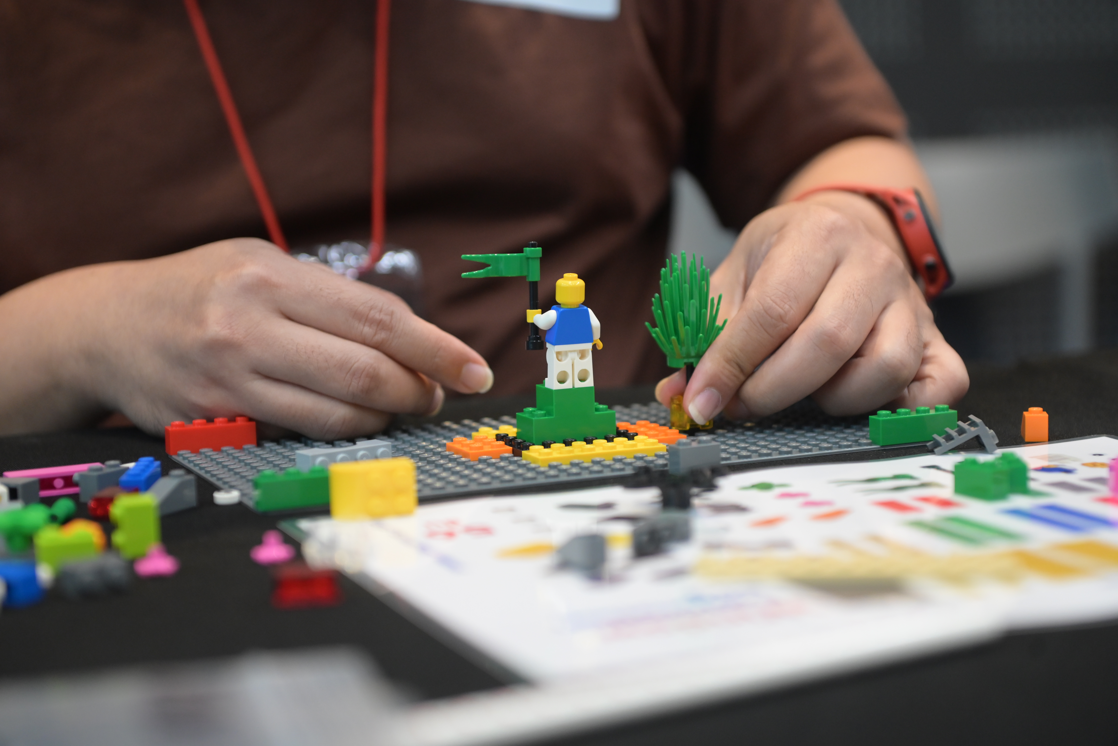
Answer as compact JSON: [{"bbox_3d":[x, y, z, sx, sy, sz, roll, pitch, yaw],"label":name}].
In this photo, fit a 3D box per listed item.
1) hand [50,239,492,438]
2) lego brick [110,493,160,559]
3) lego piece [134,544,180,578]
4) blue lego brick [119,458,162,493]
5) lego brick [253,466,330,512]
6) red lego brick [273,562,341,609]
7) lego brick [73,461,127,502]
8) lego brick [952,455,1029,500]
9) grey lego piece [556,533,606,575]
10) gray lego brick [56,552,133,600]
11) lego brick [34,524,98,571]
[{"bbox_3d":[-0.114,-0.013,0.853,0.178,0.074,0.083,7,9,14],"label":"hand"},{"bbox_3d":[-0.121,0.044,0.621,0.011,0.016,0.016,-3,7,-15],"label":"lego brick"},{"bbox_3d":[-0.111,0.051,0.599,0.012,0.007,0.012,-3,7,-11],"label":"lego piece"},{"bbox_3d":[-0.136,0.036,0.705,0.008,0.011,0.032,-2,7,-1],"label":"blue lego brick"},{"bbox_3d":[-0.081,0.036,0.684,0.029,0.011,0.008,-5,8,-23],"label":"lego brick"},{"bbox_3d":[-0.064,0.054,0.558,0.016,0.008,0.011,-1,7,1],"label":"red lego brick"},{"bbox_3d":[-0.148,0.036,0.709,0.009,0.011,0.016,2,8,28],"label":"lego brick"},{"bbox_3d":[0.134,0.032,0.674,0.016,0.011,0.016,-7,9,-36],"label":"lego brick"},{"bbox_3d":[0.007,0.048,0.588,0.009,0.008,0.009,2,8,29],"label":"grey lego piece"},{"bbox_3d":[-0.123,0.054,0.575,0.016,0.008,0.011,-7,9,-35],"label":"gray lego brick"},{"bbox_3d":[-0.137,0.050,0.605,0.016,0.011,0.016,-3,8,-12],"label":"lego brick"}]

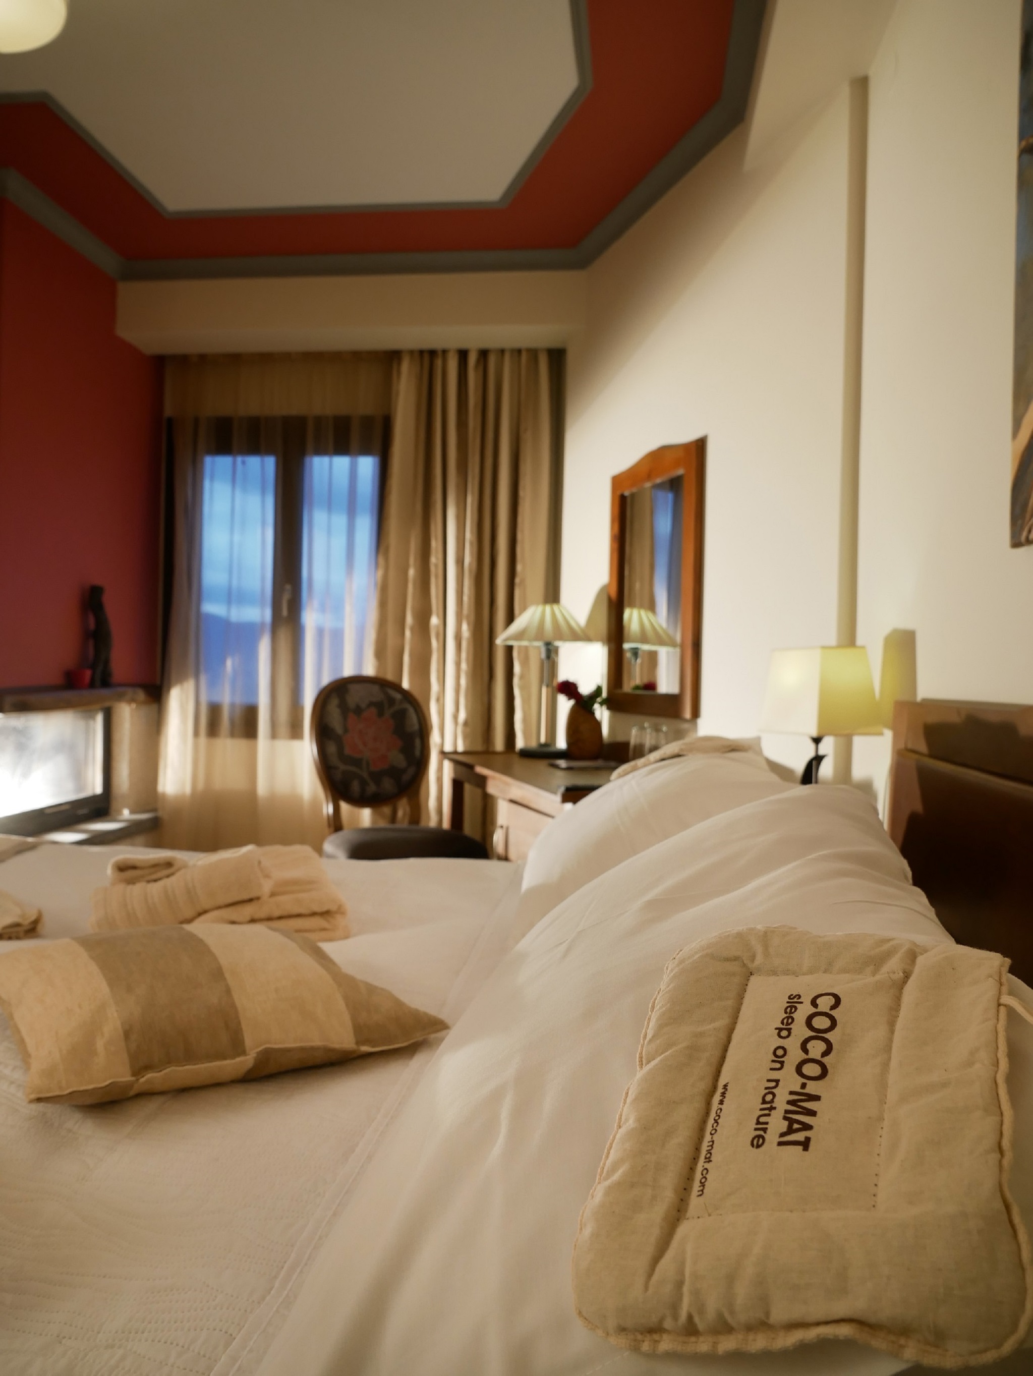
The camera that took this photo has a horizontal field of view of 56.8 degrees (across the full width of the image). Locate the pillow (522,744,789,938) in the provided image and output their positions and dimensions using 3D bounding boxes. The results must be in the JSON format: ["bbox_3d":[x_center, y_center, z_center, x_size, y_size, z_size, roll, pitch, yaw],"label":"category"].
[{"bbox_3d":[0.260,0.236,1.565,0.490,0.250,0.640,1,1,7],"label":"pillow"}]

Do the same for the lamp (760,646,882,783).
[{"bbox_3d":[0.677,0.158,2.133,0.195,0.500,0.195,1,1,-27],"label":"lamp"}]

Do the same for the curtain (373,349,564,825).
[{"bbox_3d":[-0.202,-0.213,3.927,0.750,2.330,0.150,1,1,7],"label":"curtain"}]

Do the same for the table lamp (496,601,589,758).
[{"bbox_3d":[0.115,-0.040,3.500,0.360,0.555,0.360,1,1,7],"label":"table lamp"}]

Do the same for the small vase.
[{"bbox_3d":[0.238,0.144,3.323,0.130,0.200,0.125,1,1,7],"label":"small vase"}]

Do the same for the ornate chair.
[{"bbox_3d":[-0.410,0.482,3.210,0.490,1.020,0.550,1,1,-30],"label":"ornate chair"}]

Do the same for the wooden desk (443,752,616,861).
[{"bbox_3d":[0.192,0.630,2.974,0.560,0.760,1.100,1,1,-21],"label":"wooden desk"}]

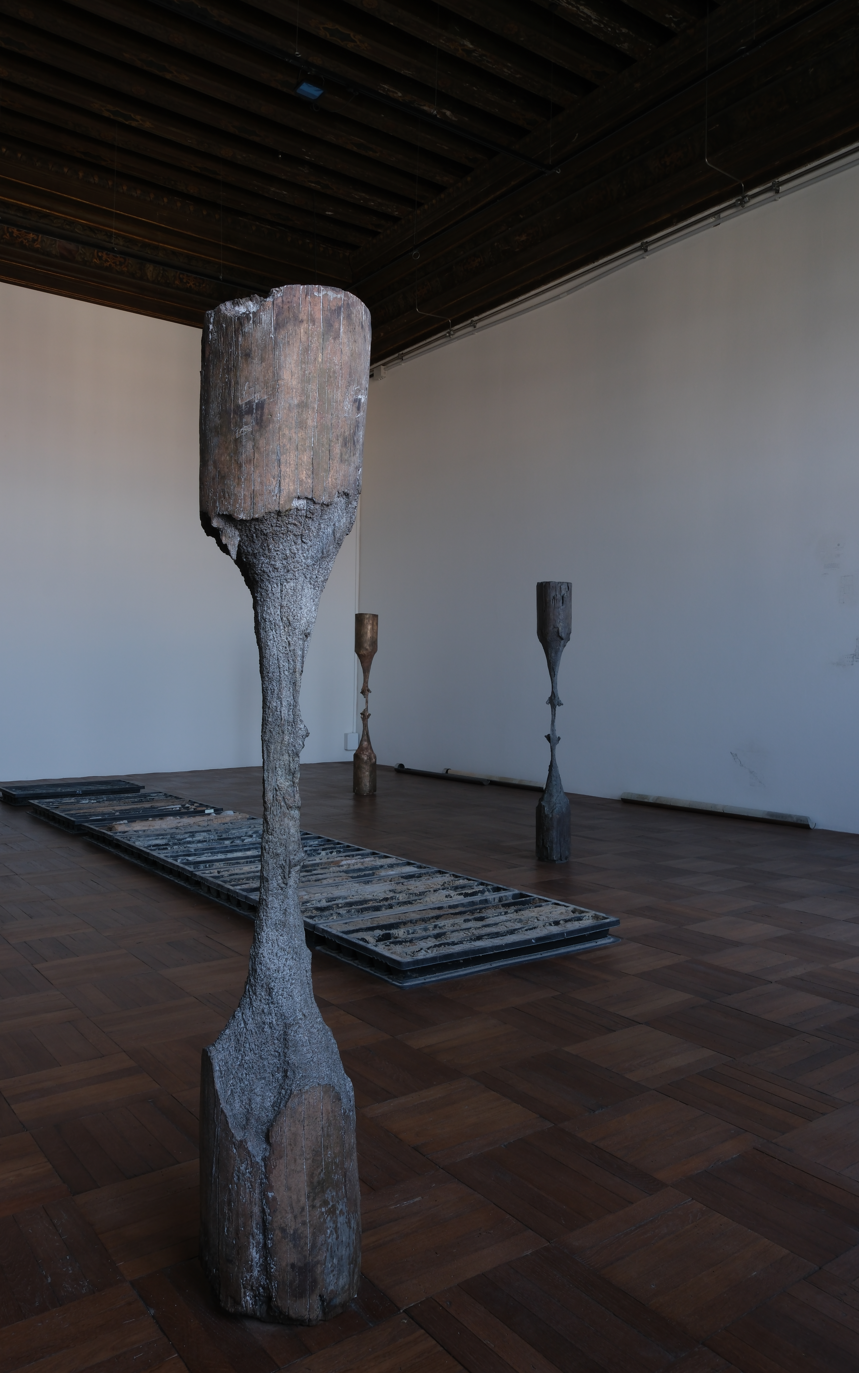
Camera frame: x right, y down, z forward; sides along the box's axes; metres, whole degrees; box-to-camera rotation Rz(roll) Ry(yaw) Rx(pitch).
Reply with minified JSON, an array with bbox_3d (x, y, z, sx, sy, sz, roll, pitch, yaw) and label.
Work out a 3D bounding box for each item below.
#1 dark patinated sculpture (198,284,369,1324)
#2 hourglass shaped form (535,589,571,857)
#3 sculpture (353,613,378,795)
[{"bbox_3d":[-0.263,0.195,1.645,0.310,1.725,0.300,0,1,-9],"label":"dark patinated sculpture"},{"bbox_3d":[0.746,0.210,5.480,0.212,1.640,0.212,0,1,8],"label":"hourglass shaped form"},{"bbox_3d":[-0.593,0.155,8.600,0.220,1.670,0.220,0,1,-4],"label":"sculpture"}]

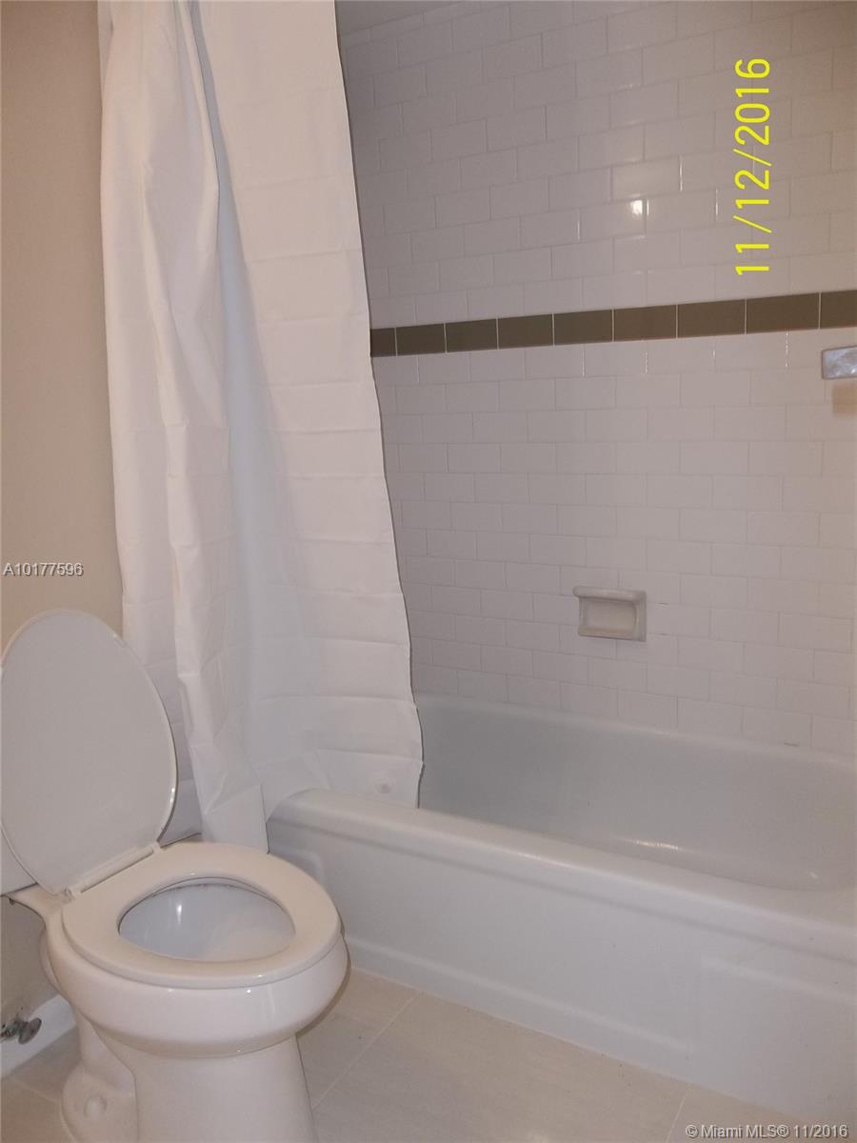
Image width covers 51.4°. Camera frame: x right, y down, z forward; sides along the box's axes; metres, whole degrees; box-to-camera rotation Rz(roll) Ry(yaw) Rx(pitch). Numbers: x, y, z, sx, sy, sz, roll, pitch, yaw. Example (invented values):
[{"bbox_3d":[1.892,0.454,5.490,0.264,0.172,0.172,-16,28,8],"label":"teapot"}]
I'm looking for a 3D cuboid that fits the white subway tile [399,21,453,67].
[{"bbox_3d":[-0.004,-1.321,2.236,0.153,0.076,0.009,4,14,29],"label":"white subway tile"}]

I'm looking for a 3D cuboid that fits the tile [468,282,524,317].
[{"bbox_3d":[0.176,-0.696,2.281,0.153,0.076,0.009,4,14,29],"label":"tile"}]

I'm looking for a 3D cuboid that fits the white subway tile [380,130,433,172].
[{"bbox_3d":[-0.055,-1.058,2.247,0.152,0.076,0.009,4,14,30],"label":"white subway tile"}]

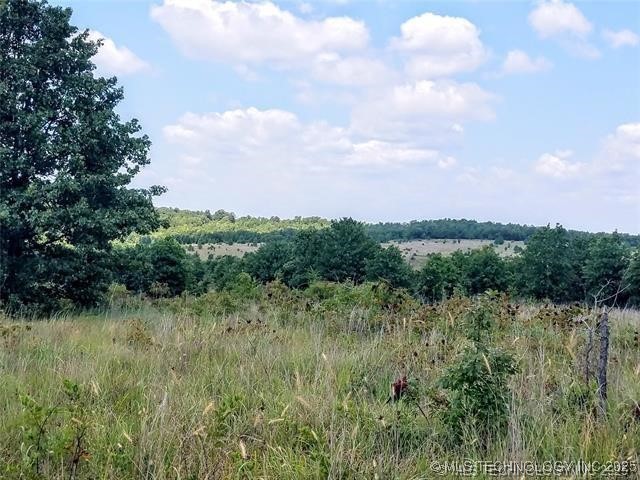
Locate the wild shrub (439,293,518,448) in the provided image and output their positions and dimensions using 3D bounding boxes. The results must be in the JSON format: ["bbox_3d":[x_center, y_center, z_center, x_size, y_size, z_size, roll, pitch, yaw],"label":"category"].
[{"bbox_3d":[1.540,1.280,4.680,0.740,1.500,0.700,0,0,0],"label":"wild shrub"}]

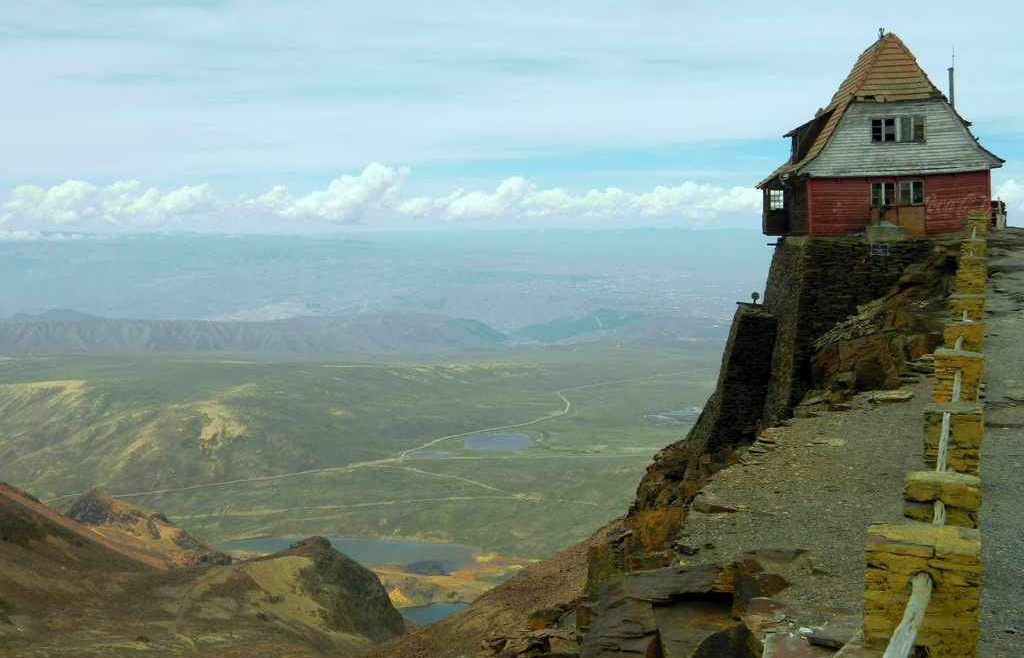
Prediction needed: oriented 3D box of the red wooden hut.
[{"bbox_3d":[15.365,-8.240,52.699,9.050,8.250,9.200,0,6,5],"label":"red wooden hut"}]

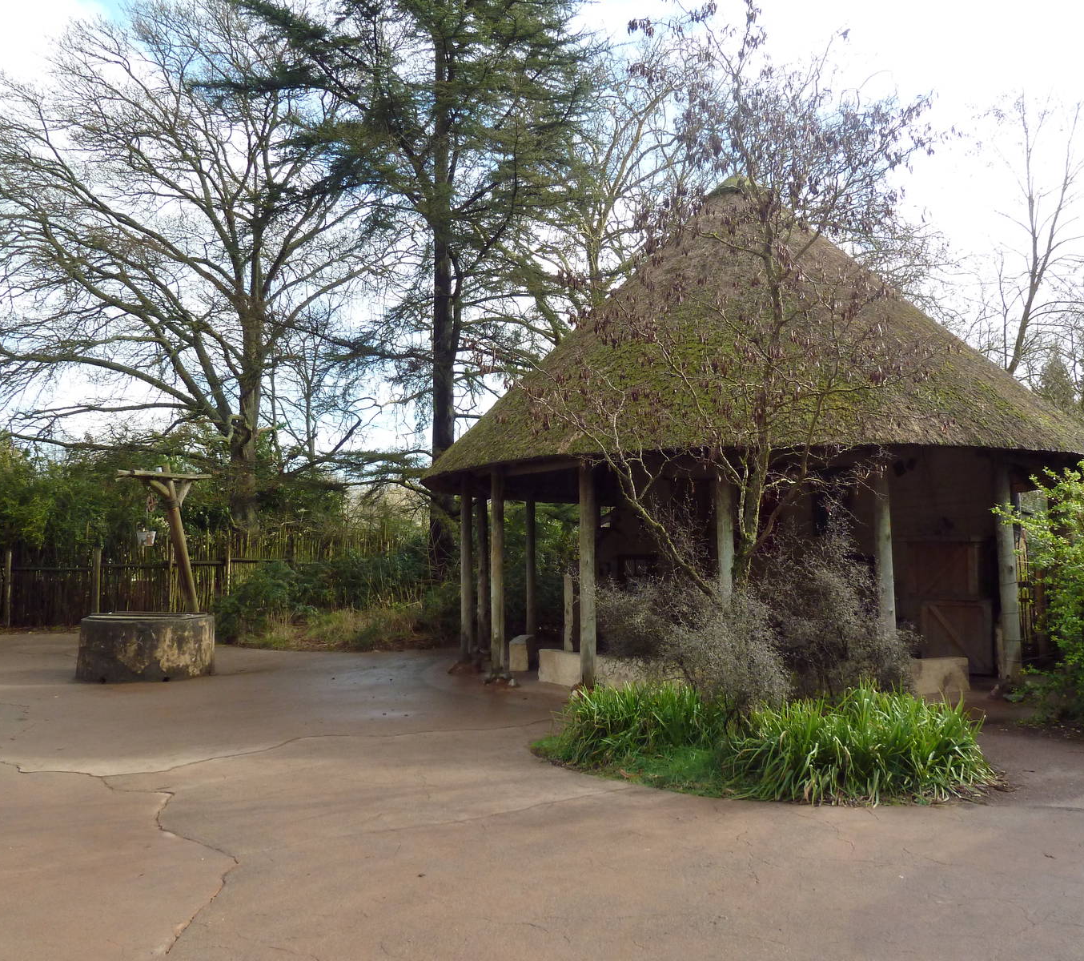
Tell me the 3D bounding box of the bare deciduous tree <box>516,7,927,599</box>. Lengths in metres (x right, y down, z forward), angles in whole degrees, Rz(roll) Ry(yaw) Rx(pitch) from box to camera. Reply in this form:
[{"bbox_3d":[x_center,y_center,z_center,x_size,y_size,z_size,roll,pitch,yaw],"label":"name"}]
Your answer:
[{"bbox_3d":[1.810,-1.109,8.607,3.890,6.792,3.500,0,-4,0],"label":"bare deciduous tree"}]

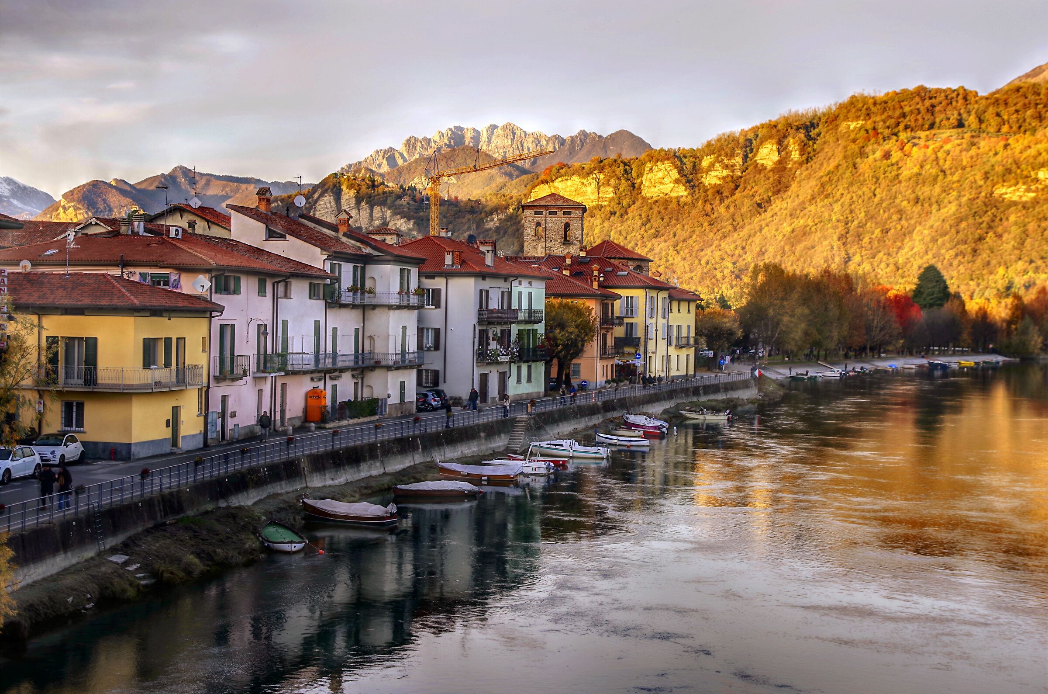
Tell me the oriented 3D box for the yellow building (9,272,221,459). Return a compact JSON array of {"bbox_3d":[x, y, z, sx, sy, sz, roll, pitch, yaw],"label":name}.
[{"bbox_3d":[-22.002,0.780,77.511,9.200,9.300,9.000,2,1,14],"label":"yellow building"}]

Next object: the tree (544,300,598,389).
[{"bbox_3d":[4.426,-0.119,150.000,6.200,9.200,6.000,1,1,-2],"label":"tree"}]

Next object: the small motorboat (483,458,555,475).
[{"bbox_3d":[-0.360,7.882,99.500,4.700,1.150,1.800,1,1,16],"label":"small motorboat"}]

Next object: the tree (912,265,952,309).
[{"bbox_3d":[117.982,-11.228,430.000,11.300,25.200,11.300,1,1,14],"label":"tree"}]

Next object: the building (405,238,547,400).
[{"bbox_3d":[-6.700,-2.699,133.900,12.200,14.600,16.600,1,1,21],"label":"building"}]

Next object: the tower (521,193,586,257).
[{"bbox_3d":[3.801,-8.233,191.863,8.000,23.300,8.000,1,1,5],"label":"tower"}]

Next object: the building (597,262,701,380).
[{"bbox_3d":[13.600,-3.305,185.000,12.000,14.500,18.500,2,1,27],"label":"building"}]

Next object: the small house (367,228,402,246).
[{"bbox_3d":[-15.355,-11.536,163.044,3.400,3.100,3.400,1,2,5],"label":"small house"}]

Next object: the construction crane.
[{"bbox_3d":[-5.411,-12.392,199.355,2.600,30.900,40.100,1,1,-27],"label":"construction crane"}]

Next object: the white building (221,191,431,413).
[{"bbox_3d":[-14.200,-2.828,108.600,11.200,15.600,11.600,1,1,16],"label":"white building"}]

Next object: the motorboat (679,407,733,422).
[{"bbox_3d":[19.063,6.983,155.700,5.500,1.400,1.900,1,1,10],"label":"motorboat"}]

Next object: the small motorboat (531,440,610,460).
[{"bbox_3d":[3.264,7.370,108.185,5.800,1.400,2.100,2,1,26],"label":"small motorboat"}]

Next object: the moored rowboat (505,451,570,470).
[{"bbox_3d":[0.990,7.960,105.600,4.500,0.800,1.500,1,1,16],"label":"moored rowboat"}]

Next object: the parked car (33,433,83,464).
[{"bbox_3d":[-22.254,4.823,71.135,1.630,1.490,3.570,1,1,7],"label":"parked car"}]

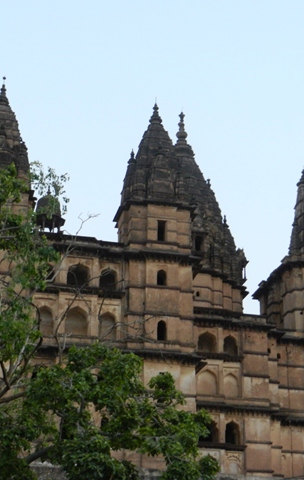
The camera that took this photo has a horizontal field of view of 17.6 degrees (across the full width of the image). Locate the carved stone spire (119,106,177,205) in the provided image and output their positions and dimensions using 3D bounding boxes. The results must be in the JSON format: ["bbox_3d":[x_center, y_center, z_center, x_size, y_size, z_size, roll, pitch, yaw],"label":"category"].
[{"bbox_3d":[0.249,-6.928,82.264,4.760,10.840,4.760,6,-23,-13],"label":"carved stone spire"}]

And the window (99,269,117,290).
[{"bbox_3d":[-3.375,3.106,74.876,1.410,1.780,0.500,6,-23,-13],"label":"window"}]

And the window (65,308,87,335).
[{"bbox_3d":[-5.666,6.097,72.797,1.690,2.180,0.400,6,-23,-13],"label":"window"}]

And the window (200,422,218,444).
[{"bbox_3d":[5.809,19.548,100.554,2.115,2.497,0.500,6,-21,-15],"label":"window"}]

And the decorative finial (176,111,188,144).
[{"bbox_3d":[3.834,-14.123,123.167,1.433,4.676,1.433,0,-20,0],"label":"decorative finial"}]

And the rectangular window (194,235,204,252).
[{"bbox_3d":[5.425,0.423,112.614,1.035,2.016,0.400,6,-21,-15],"label":"rectangular window"}]

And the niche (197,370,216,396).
[{"bbox_3d":[5.719,14.909,102.170,2.129,2.686,0.400,6,-21,-15],"label":"niche"}]

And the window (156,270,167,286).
[{"bbox_3d":[0.710,2.946,74.559,0.740,1.350,0.400,6,-23,-13],"label":"window"}]

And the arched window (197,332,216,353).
[{"bbox_3d":[4.987,9.390,89.356,1.750,1.930,0.500,6,-23,-13],"label":"arched window"}]

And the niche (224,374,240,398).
[{"bbox_3d":[8.404,15.508,103.879,1.694,2.622,0.400,6,-21,-15],"label":"niche"}]

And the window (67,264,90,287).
[{"bbox_3d":[-5.588,2.736,74.110,1.730,1.810,0.500,6,-23,-13],"label":"window"}]

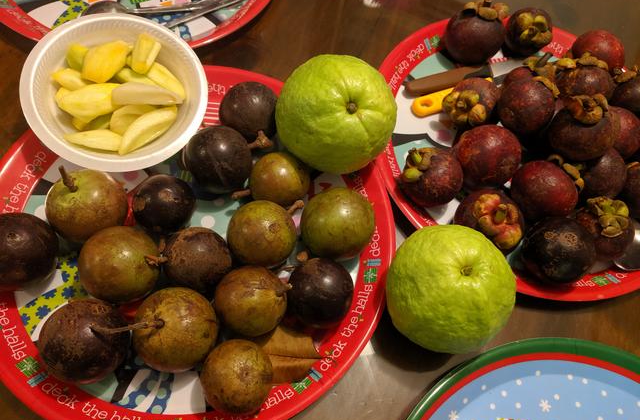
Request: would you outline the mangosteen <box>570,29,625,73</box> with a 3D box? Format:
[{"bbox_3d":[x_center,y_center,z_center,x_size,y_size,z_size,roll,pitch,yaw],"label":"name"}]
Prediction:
[{"bbox_3d":[0.310,-0.173,0.535,0.052,0.050,0.052,0,63,-8],"label":"mangosteen"}]

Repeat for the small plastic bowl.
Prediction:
[{"bbox_3d":[-0.181,-0.097,0.438,0.151,0.050,0.151,4,72,-13],"label":"small plastic bowl"}]

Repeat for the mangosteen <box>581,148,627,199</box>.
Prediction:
[{"bbox_3d":[0.272,-0.035,0.465,0.047,0.046,0.047,3,63,-6],"label":"mangosteen"}]

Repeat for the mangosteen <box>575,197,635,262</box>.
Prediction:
[{"bbox_3d":[0.257,0.017,0.434,0.051,0.051,0.051,0,66,17],"label":"mangosteen"}]

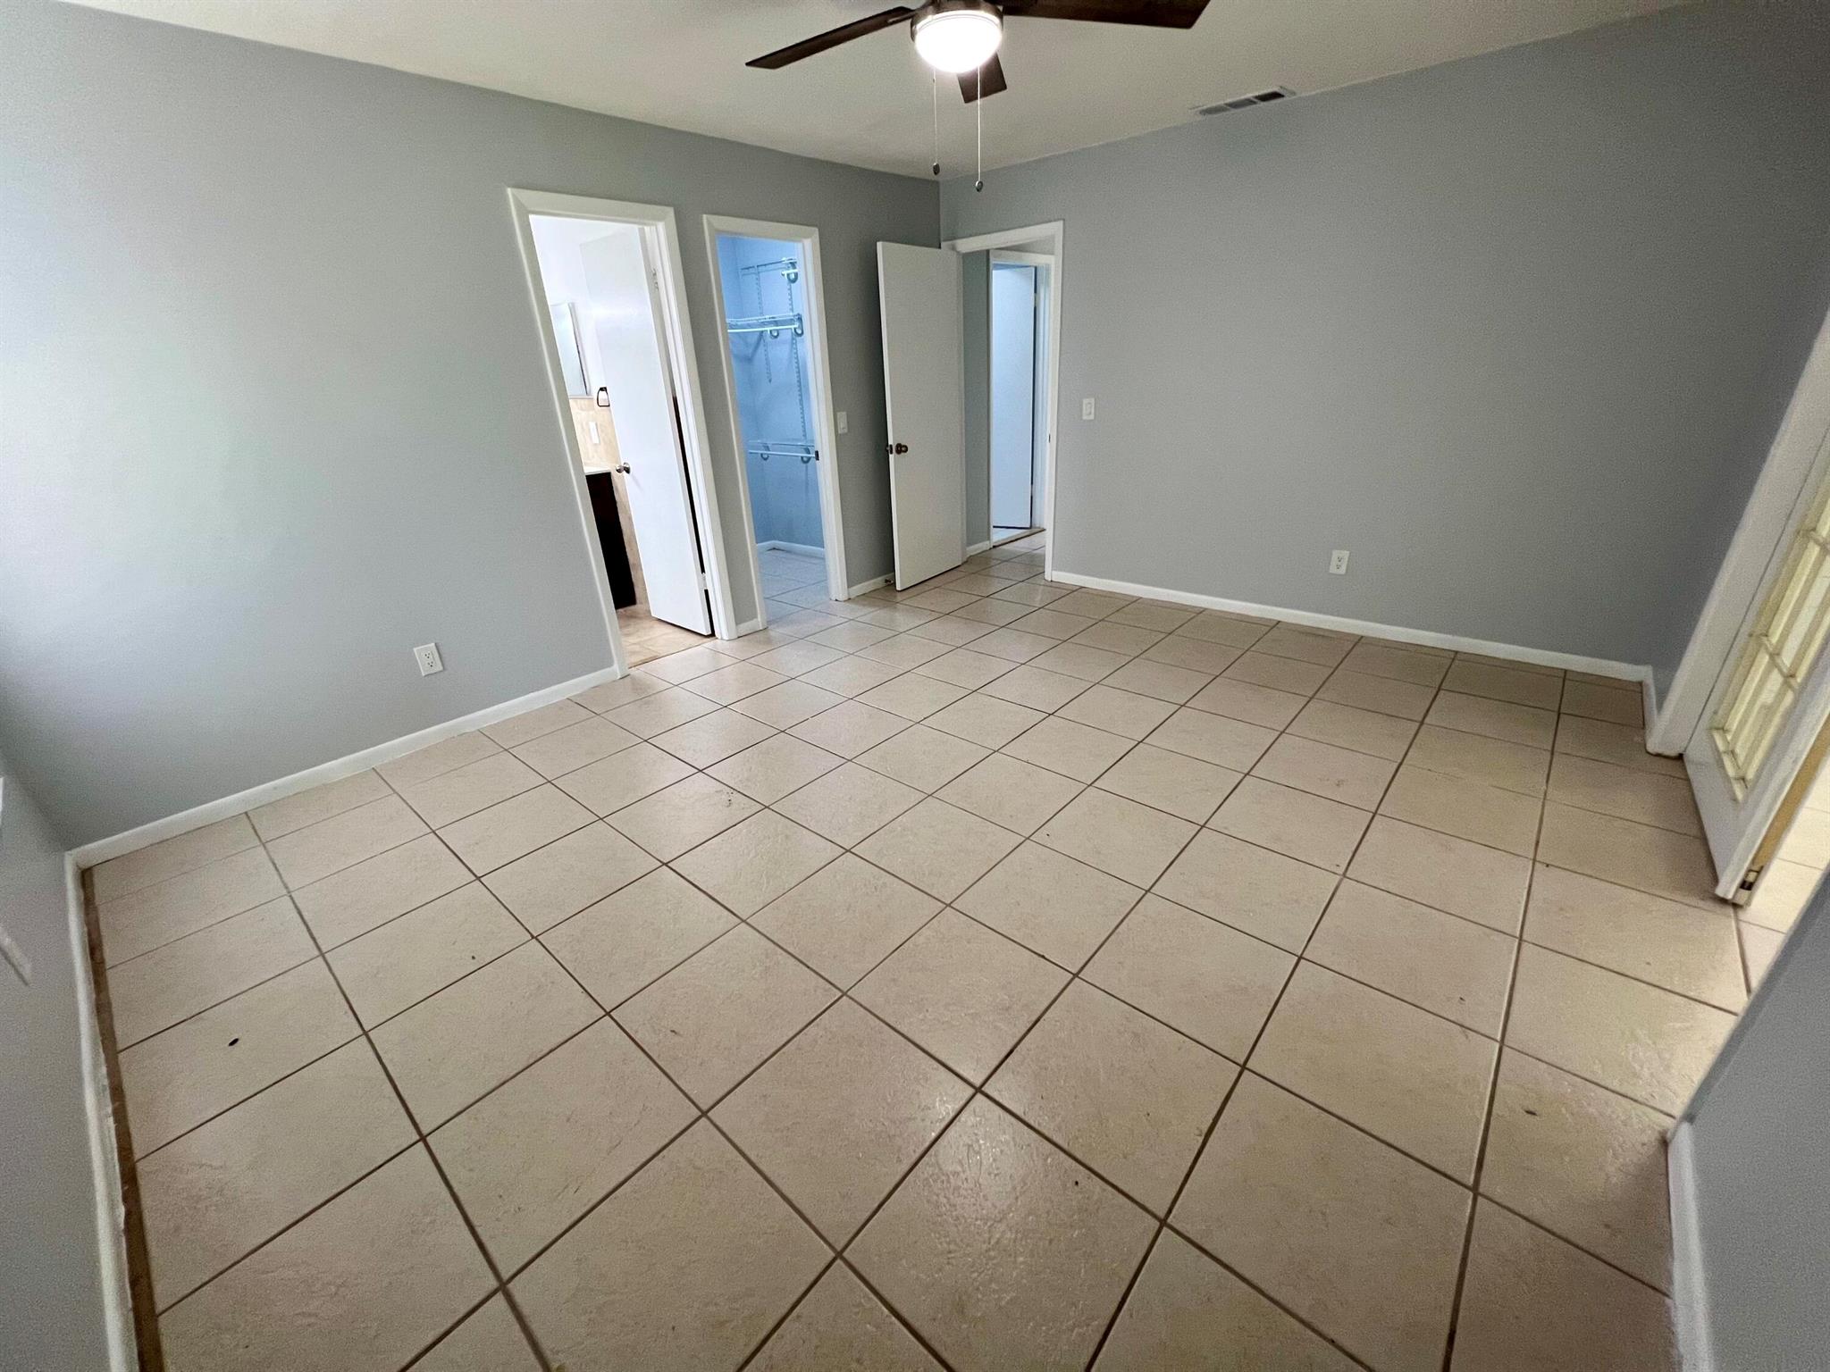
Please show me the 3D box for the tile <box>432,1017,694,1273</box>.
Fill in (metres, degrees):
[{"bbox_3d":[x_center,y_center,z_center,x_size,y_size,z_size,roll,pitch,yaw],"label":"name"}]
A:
[{"bbox_3d":[-0.743,0.943,1.466,0.407,0.012,0.400,18,31,38],"label":"tile"}]

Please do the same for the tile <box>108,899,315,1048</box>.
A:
[{"bbox_3d":[-1.937,0.771,1.903,0.398,0.010,0.398,17,31,38],"label":"tile"}]

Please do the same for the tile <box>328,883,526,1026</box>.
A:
[{"bbox_3d":[-1.381,0.747,1.963,0.412,0.012,0.402,18,31,37],"label":"tile"}]

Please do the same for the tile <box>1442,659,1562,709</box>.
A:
[{"bbox_3d":[2.651,-0.001,3.101,0.395,0.012,0.395,19,33,37],"label":"tile"}]

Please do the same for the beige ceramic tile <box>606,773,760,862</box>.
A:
[{"bbox_3d":[-0.822,0.459,2.463,0.406,0.010,0.406,18,31,38],"label":"beige ceramic tile"}]

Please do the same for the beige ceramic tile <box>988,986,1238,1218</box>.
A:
[{"bbox_3d":[0.429,0.858,1.494,0.398,0.010,0.398,17,31,38],"label":"beige ceramic tile"}]

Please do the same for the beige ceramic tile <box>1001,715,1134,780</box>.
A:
[{"bbox_3d":[0.625,0.251,2.782,0.406,0.010,0.406,18,31,38],"label":"beige ceramic tile"}]

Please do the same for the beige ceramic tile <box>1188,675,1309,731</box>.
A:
[{"bbox_3d":[1.493,0.079,3.084,0.406,0.010,0.406,18,31,38],"label":"beige ceramic tile"}]

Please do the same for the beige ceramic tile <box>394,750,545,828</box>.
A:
[{"bbox_3d":[-1.739,0.404,2.709,0.400,0.010,0.400,17,31,38],"label":"beige ceramic tile"}]

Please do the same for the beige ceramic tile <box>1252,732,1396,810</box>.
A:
[{"bbox_3d":[1.530,0.313,2.563,0.400,0.010,0.400,17,31,38],"label":"beige ceramic tile"}]

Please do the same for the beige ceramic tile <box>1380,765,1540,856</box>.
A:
[{"bbox_3d":[1.876,0.421,2.365,0.411,0.012,0.415,18,32,38],"label":"beige ceramic tile"}]

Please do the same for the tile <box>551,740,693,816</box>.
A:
[{"bbox_3d":[-1.145,0.366,2.732,0.400,0.010,0.400,17,31,38],"label":"tile"}]

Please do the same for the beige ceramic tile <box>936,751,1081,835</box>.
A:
[{"bbox_3d":[0.340,0.378,2.446,0.393,0.010,0.393,17,31,38],"label":"beige ceramic tile"}]

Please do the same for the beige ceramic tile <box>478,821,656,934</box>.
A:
[{"bbox_3d":[-1.067,0.584,2.142,0.393,0.010,0.393,17,31,38],"label":"beige ceramic tile"}]

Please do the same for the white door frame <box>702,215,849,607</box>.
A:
[{"bbox_3d":[-0.755,-1.418,3.960,0.120,2.090,0.662,20,33,39],"label":"white door frame"}]

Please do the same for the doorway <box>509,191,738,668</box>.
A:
[{"bbox_3d":[-1.374,-1.120,3.384,0.120,2.100,0.716,21,34,40],"label":"doorway"}]

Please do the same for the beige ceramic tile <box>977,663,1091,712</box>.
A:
[{"bbox_3d":[0.591,0.013,3.328,0.406,0.010,0.406,18,31,38],"label":"beige ceramic tile"}]

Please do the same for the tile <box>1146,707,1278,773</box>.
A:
[{"bbox_3d":[1.225,0.214,2.823,0.400,0.010,0.400,17,31,38],"label":"tile"}]

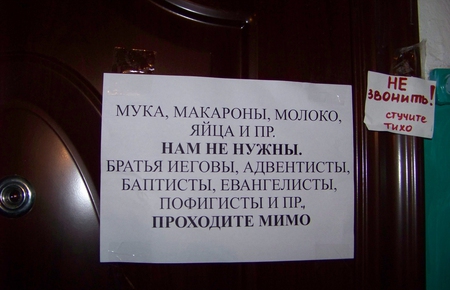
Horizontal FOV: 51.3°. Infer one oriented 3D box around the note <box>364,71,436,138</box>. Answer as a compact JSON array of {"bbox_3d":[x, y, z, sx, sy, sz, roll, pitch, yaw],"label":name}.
[{"bbox_3d":[0.216,-0.049,0.578,0.092,0.073,0.004,7,-5,-9],"label":"note"}]

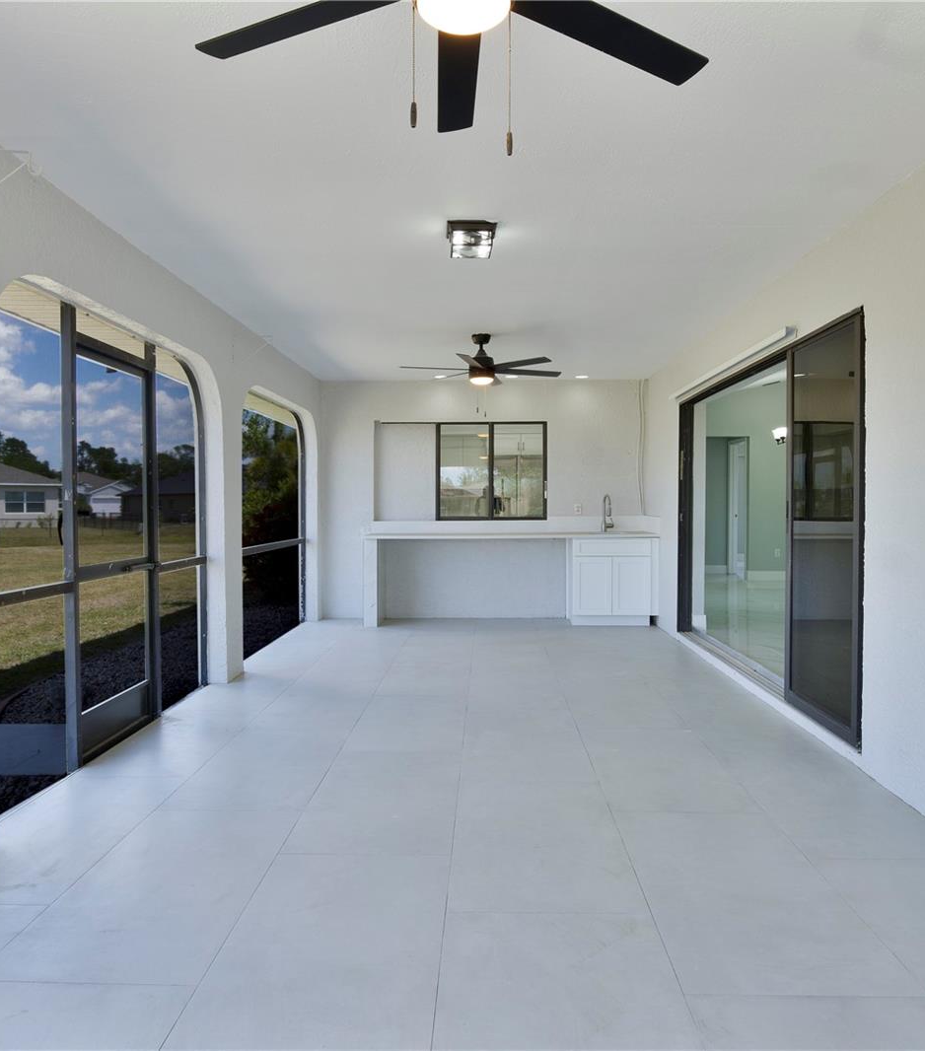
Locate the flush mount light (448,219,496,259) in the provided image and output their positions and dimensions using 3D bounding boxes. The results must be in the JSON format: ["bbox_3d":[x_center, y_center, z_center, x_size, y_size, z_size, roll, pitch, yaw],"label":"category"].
[{"bbox_3d":[0.051,-1.377,3.842,0.240,0.115,0.240,0,2,2],"label":"flush mount light"}]

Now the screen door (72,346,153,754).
[{"bbox_3d":[-1.798,0.115,4.137,0.045,1.980,0.870,0,2,2],"label":"screen door"}]

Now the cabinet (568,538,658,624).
[{"bbox_3d":[1.529,0.562,8.122,0.830,0.890,0.590,0,2,2],"label":"cabinet"}]

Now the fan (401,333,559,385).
[{"bbox_3d":[0.152,-1.296,6.225,1.310,0.400,1.310,0,2,2],"label":"fan"}]

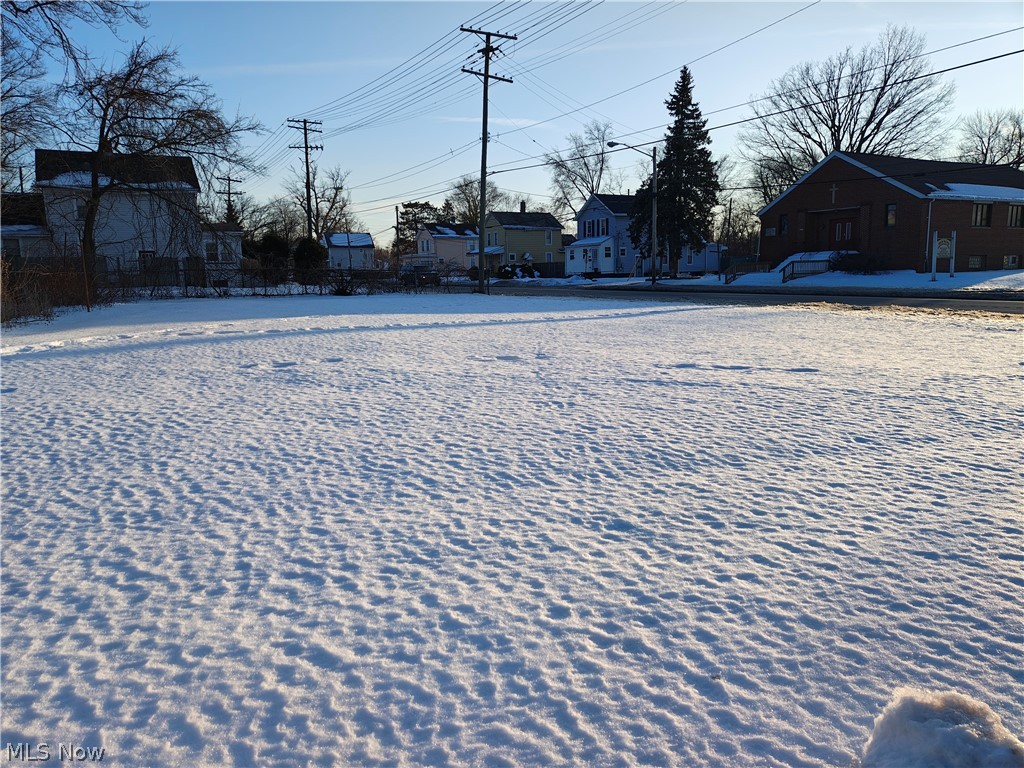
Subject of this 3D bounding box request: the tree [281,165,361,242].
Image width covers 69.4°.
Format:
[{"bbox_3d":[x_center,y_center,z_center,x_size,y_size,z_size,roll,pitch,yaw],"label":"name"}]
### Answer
[{"bbox_3d":[-19.754,-16.768,77.089,7.880,12.040,7.090,-3,9,-14],"label":"tree"}]

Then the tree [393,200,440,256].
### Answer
[{"bbox_3d":[-14.310,-21.280,109.180,7.000,11.300,7.000,-1,8,0],"label":"tree"}]

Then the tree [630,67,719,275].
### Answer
[{"bbox_3d":[13.030,-16.800,58.810,7.000,16.500,7.000,-1,8,0],"label":"tree"}]

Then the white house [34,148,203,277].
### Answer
[{"bbox_3d":[-27.828,-11.700,52.913,9.670,9.210,8.400,-6,10,-28],"label":"white house"}]

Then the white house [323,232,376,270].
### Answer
[{"bbox_3d":[-26.280,-19.880,116.420,7.200,7.000,5.900,-6,9,-29],"label":"white house"}]

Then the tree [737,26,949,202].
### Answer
[{"bbox_3d":[31.354,-21.678,69.317,18.110,22.250,16.300,3,9,24],"label":"tree"}]

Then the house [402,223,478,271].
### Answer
[{"bbox_3d":[-8.840,-16.970,94.260,9.600,6.800,6.400,-6,9,-29],"label":"house"}]

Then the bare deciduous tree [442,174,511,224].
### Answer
[{"bbox_3d":[-5.470,-23.301,110.833,9.580,15.420,9.100,-1,9,-3],"label":"bare deciduous tree"}]

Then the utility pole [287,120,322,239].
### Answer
[{"bbox_3d":[-16.350,-14.410,59.040,2.750,13.300,0.400,-6,9,-29],"label":"utility pole"}]

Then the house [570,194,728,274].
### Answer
[{"bbox_3d":[14.582,-16.092,80.445,16.480,8.390,7.610,-5,10,-27],"label":"house"}]

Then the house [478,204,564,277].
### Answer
[{"bbox_3d":[0.300,-15.480,82.390,9.200,7.000,6.400,-6,9,-29],"label":"house"}]

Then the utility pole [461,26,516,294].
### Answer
[{"bbox_3d":[-0.975,-9.167,30.691,2.560,10.690,0.450,-6,10,-29],"label":"utility pole"}]

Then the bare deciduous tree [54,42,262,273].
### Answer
[{"bbox_3d":[-16.090,-9.625,33.659,8.210,11.110,7.390,-5,10,-24],"label":"bare deciduous tree"}]

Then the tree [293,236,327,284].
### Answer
[{"bbox_3d":[-13.110,-7.910,47.770,2.300,3.200,2.300,-1,8,0],"label":"tree"}]

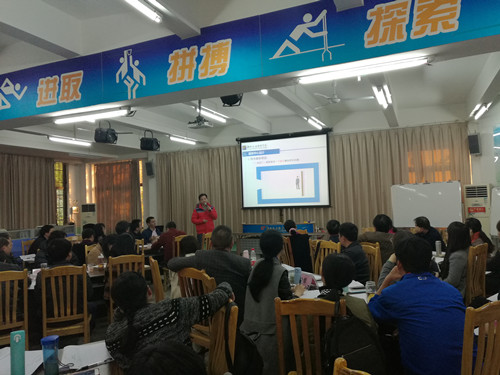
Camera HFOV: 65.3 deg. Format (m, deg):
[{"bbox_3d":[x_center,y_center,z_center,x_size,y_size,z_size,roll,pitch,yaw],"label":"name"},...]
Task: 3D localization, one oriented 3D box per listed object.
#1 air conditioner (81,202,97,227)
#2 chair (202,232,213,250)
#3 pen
[{"bbox_3d":[-4.919,1.367,11.900,0.500,1.740,0.340,-2,-2,-22],"label":"air conditioner"},{"bbox_3d":[-0.815,1.381,7.696,0.430,0.980,0.500,-1,-2,-35],"label":"chair"},{"bbox_3d":[-0.744,0.867,1.906,0.148,0.013,0.013,0,-3,-40],"label":"pen"}]

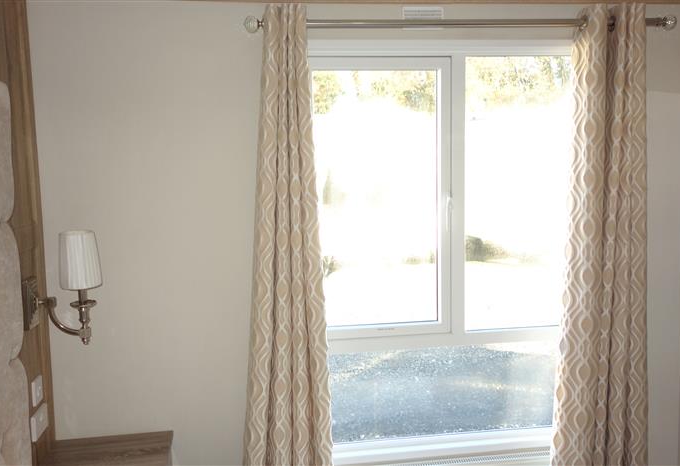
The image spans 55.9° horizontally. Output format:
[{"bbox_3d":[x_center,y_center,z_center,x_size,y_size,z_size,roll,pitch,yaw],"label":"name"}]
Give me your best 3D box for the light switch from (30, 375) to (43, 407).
[{"bbox_3d":[-1.084,0.566,2.299,0.011,0.086,0.086,-2,6,-8],"label":"light switch"}]

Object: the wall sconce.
[{"bbox_3d":[-0.972,0.203,2.273,0.252,0.405,0.142,-2,6,-8],"label":"wall sconce"}]

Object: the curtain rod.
[{"bbox_3d":[0.514,-0.817,2.497,1.755,0.062,0.070,-3,6,-8],"label":"curtain rod"}]

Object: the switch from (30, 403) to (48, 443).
[{"bbox_3d":[-1.080,0.681,2.308,0.012,0.086,0.144,-2,6,-8],"label":"switch"}]

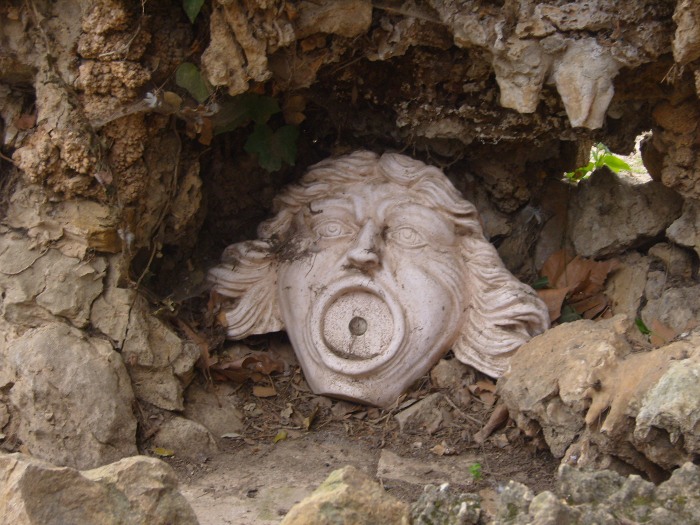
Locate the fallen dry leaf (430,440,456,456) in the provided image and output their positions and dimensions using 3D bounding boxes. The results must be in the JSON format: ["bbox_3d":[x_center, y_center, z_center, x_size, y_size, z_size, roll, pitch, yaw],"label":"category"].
[{"bbox_3d":[0.119,0.238,1.861,0.032,0.011,0.028,0,15,0],"label":"fallen dry leaf"}]

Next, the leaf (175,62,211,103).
[{"bbox_3d":[-0.220,-0.251,2.030,0.047,0.049,0.028,0,15,0],"label":"leaf"}]

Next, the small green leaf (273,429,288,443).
[{"bbox_3d":[-0.090,0.225,1.889,0.022,0.012,0.021,0,15,0],"label":"small green leaf"}]

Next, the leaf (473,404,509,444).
[{"bbox_3d":[0.183,0.211,1.899,0.030,0.033,0.061,11,19,35],"label":"leaf"}]

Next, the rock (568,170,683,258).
[{"bbox_3d":[0.436,-0.076,2.303,0.174,0.127,0.141,0,15,0],"label":"rock"}]

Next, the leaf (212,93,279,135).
[{"bbox_3d":[-0.150,-0.215,2.106,0.094,0.056,0.047,0,15,0],"label":"leaf"}]

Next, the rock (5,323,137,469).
[{"bbox_3d":[-0.370,0.176,1.927,0.169,0.174,0.150,0,15,0],"label":"rock"}]

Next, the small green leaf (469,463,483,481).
[{"bbox_3d":[0.156,0.259,1.805,0.018,0.017,0.019,0,15,0],"label":"small green leaf"}]

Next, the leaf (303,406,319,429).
[{"bbox_3d":[-0.052,0.207,1.936,0.021,0.024,0.024,0,15,0],"label":"leaf"}]

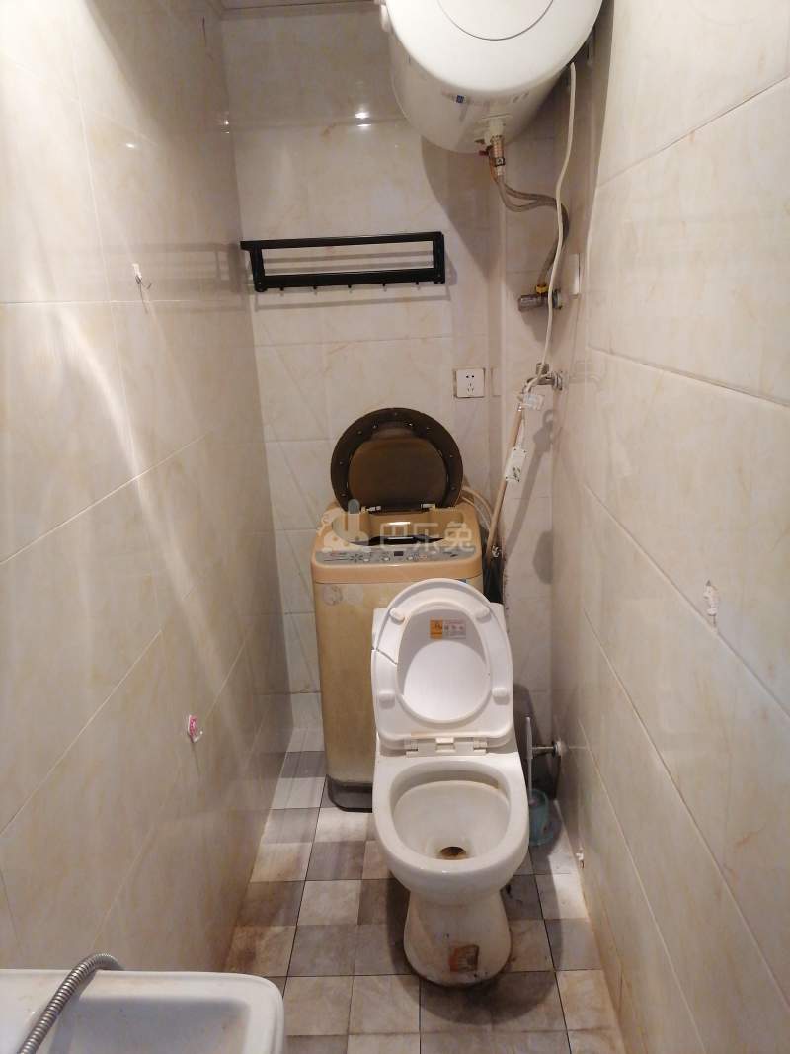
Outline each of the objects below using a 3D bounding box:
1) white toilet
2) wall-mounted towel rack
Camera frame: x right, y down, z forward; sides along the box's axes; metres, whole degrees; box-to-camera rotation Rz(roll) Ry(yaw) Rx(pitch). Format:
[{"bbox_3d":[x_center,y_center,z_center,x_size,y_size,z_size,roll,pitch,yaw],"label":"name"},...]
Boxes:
[{"bbox_3d":[0.125,0.552,1.861,0.355,0.800,0.665,-3,17,2],"label":"white toilet"},{"bbox_3d":[-0.136,-0.742,2.234,0.555,0.138,0.200,-3,17,2],"label":"wall-mounted towel rack"}]

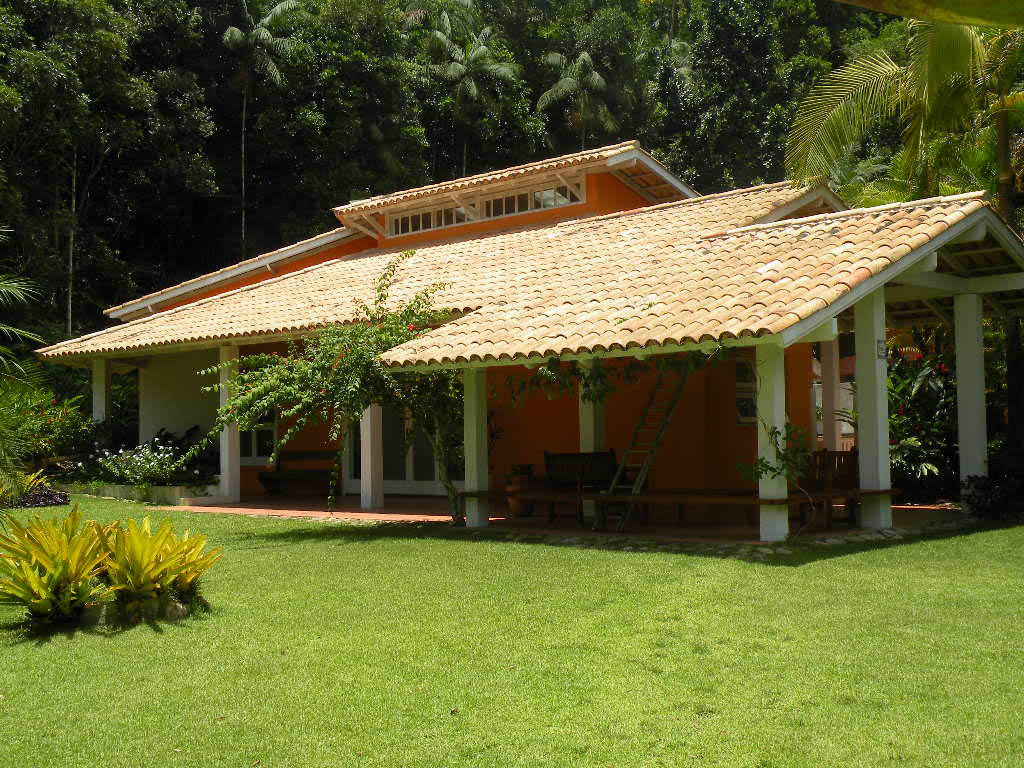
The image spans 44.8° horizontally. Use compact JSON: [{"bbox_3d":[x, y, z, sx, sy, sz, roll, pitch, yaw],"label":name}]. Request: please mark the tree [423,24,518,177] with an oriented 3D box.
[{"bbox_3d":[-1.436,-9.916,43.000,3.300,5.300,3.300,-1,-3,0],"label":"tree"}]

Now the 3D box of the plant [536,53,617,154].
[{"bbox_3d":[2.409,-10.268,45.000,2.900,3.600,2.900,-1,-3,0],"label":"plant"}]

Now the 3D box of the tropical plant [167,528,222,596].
[{"bbox_3d":[-2.373,1.322,9.200,0.470,0.500,0.450,-1,-3,0],"label":"tropical plant"}]

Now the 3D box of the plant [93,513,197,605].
[{"bbox_3d":[-2.655,1.279,9.000,0.710,0.620,0.650,-1,-3,0],"label":"plant"}]

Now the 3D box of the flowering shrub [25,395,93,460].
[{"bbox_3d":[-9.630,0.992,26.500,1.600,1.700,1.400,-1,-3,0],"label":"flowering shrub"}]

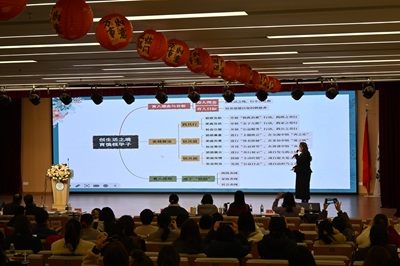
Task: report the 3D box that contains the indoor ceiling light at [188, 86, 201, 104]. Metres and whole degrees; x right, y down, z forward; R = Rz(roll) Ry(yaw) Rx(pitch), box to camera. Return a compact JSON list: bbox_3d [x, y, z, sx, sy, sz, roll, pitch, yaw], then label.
[{"bbox_3d":[-0.139,-0.991,21.773,0.290,0.430,0.320,-1,1,13],"label":"indoor ceiling light"}]

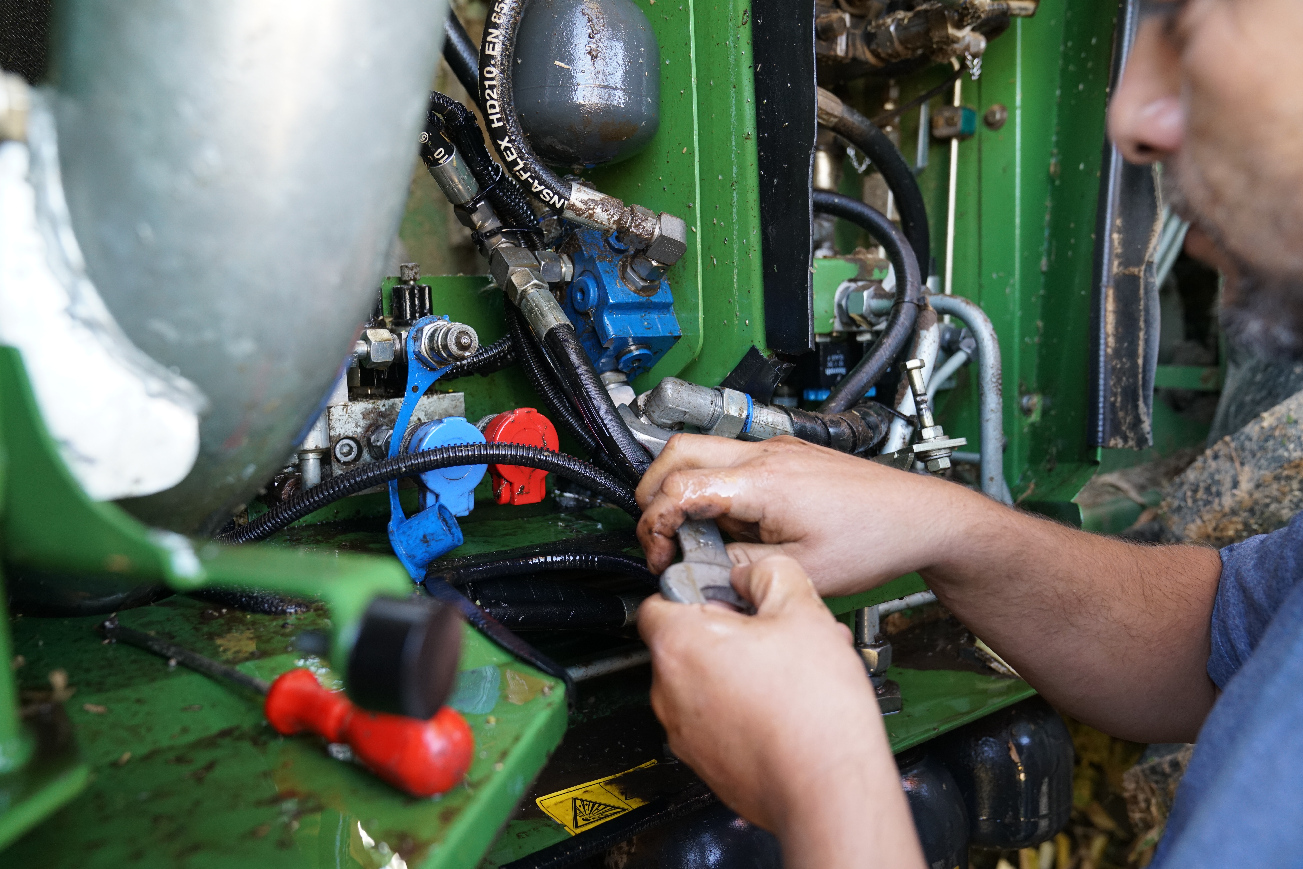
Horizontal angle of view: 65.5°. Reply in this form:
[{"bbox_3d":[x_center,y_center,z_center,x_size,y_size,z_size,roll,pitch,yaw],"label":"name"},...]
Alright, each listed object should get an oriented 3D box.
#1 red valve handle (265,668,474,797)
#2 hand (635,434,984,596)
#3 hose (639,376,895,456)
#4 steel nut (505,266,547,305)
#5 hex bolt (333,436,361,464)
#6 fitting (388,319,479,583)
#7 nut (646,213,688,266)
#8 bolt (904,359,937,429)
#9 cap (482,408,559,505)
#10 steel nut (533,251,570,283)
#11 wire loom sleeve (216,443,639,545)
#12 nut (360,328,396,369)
[{"bbox_3d":[-0.113,0.119,0.405,0.108,0.034,0.035,3,9,34],"label":"red valve handle"},{"bbox_3d":[0.081,0.042,0.525,0.168,0.078,0.075,0,8,15],"label":"hand"},{"bbox_3d":[0.075,-0.012,0.665,0.160,0.038,0.038,9,7,-5],"label":"hose"},{"bbox_3d":[-0.081,-0.096,0.652,0.024,0.020,0.025,-7,-32,-49],"label":"steel nut"},{"bbox_3d":[-0.207,0.011,0.690,0.017,0.017,0.014,-9,10,-44],"label":"hex bolt"},{"bbox_3d":[-0.136,0.009,0.632,0.044,0.155,0.042,-9,10,-44],"label":"fitting"},{"bbox_3d":[0.010,-0.129,0.670,0.023,0.032,0.024,-13,11,-43],"label":"nut"},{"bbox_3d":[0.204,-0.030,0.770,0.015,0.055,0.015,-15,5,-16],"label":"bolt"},{"bbox_3d":[-0.082,0.014,0.634,0.043,0.058,0.024,-9,10,-44],"label":"cap"},{"bbox_3d":[-0.067,-0.112,0.680,0.021,0.021,0.018,-9,9,-44],"label":"steel nut"},{"bbox_3d":[-0.131,0.035,0.605,0.285,0.062,0.035,1,8,20],"label":"wire loom sleeve"},{"bbox_3d":[-0.183,-0.058,0.680,0.025,0.025,0.019,-9,9,-44],"label":"nut"}]

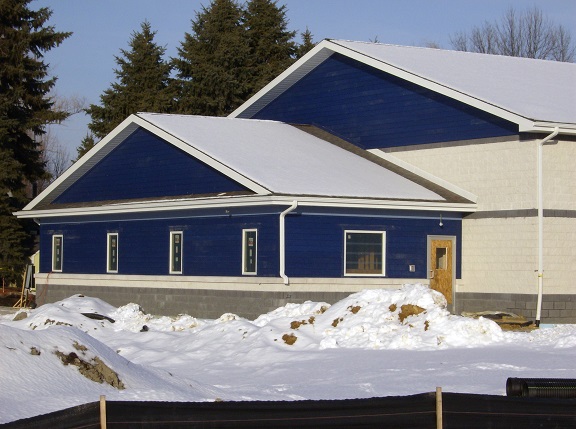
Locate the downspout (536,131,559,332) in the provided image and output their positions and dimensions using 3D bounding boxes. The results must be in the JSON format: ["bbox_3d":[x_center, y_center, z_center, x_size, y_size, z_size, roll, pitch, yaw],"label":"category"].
[{"bbox_3d":[6.762,0.325,43.209,0.170,5.200,0.700,2,-2,-32],"label":"downspout"}]

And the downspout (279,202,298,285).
[{"bbox_3d":[0.024,0.729,42.811,0.120,2.173,0.710,2,-2,-32],"label":"downspout"}]

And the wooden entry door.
[{"bbox_3d":[4.206,1.666,45.853,0.830,1.900,0.050,2,-2,-32],"label":"wooden entry door"}]

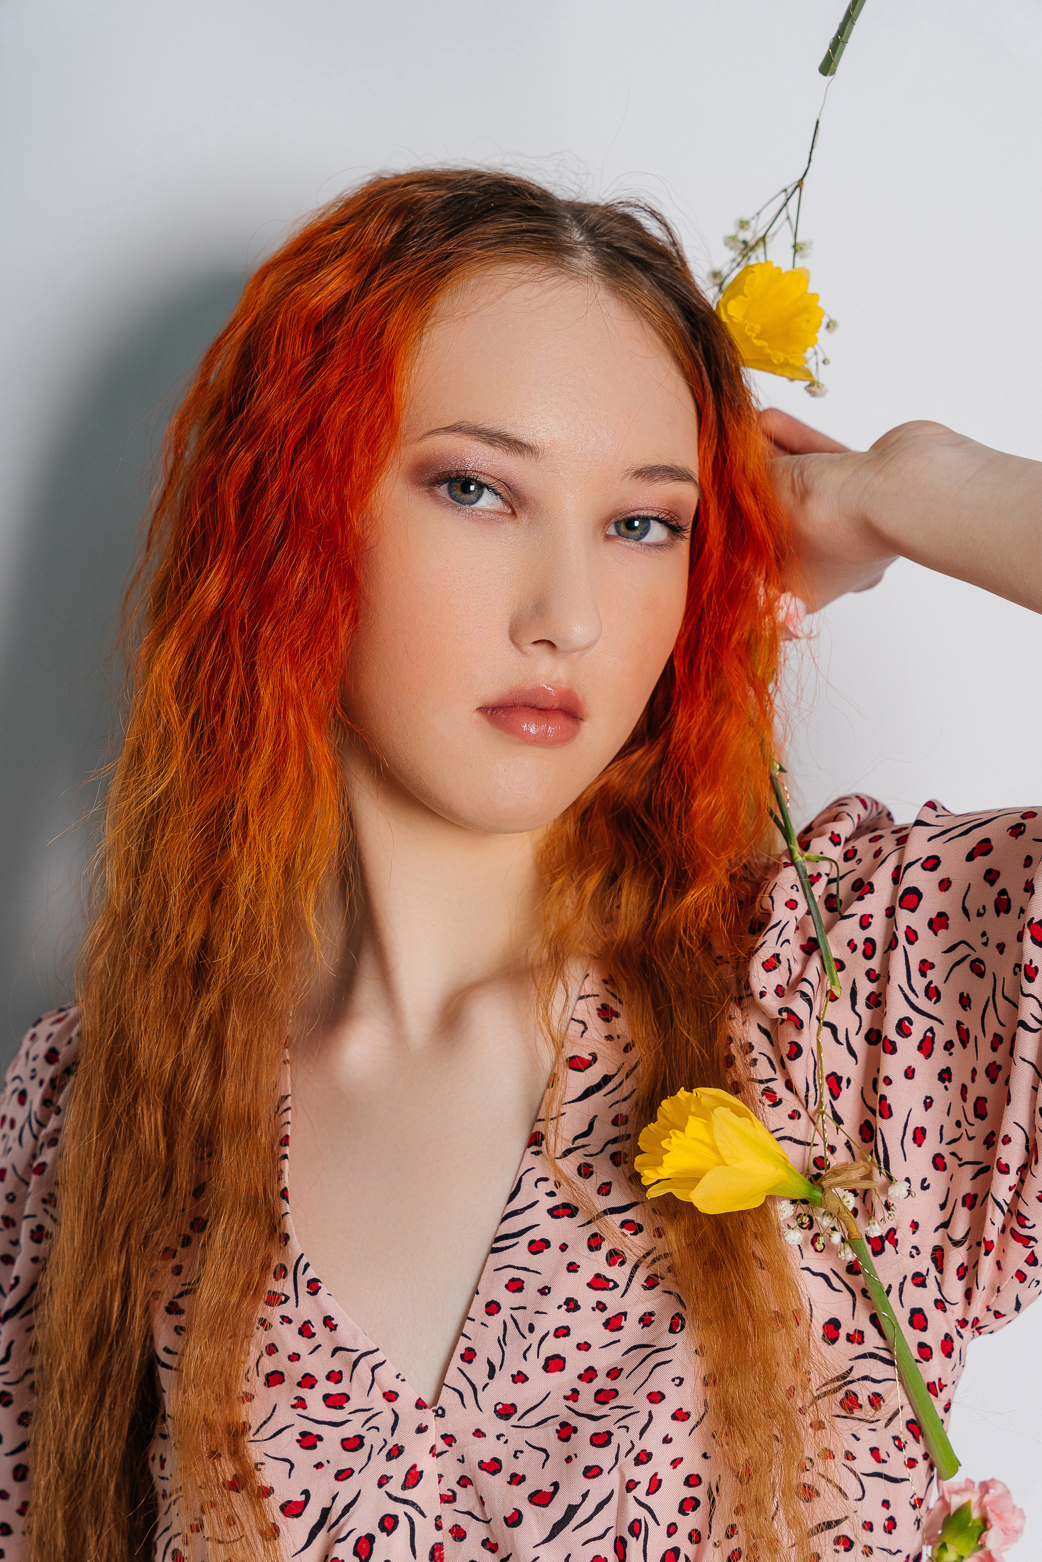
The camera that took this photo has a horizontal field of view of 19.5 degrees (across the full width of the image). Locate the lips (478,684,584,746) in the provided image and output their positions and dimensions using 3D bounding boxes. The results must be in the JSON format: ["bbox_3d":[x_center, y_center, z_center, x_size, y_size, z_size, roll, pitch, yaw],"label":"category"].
[{"bbox_3d":[0.005,-0.022,1.000,0.041,0.020,0.017,8,0,-25],"label":"lips"}]

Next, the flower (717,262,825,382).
[{"bbox_3d":[0.087,-0.164,1.090,0.043,0.043,0.040,-1,-22,-37],"label":"flower"}]

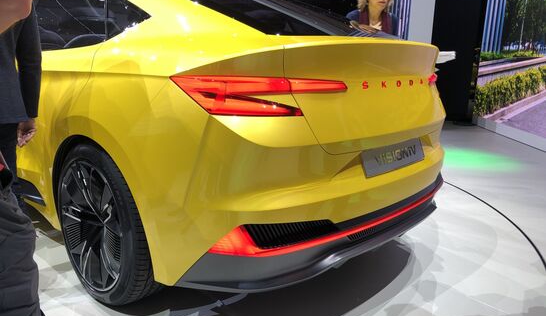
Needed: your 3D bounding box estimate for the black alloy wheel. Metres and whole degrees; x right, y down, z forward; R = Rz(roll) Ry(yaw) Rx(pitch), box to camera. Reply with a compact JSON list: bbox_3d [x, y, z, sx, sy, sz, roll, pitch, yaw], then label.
[{"bbox_3d":[-0.729,0.284,2.032,0.750,0.750,0.250,12,15,41],"label":"black alloy wheel"}]

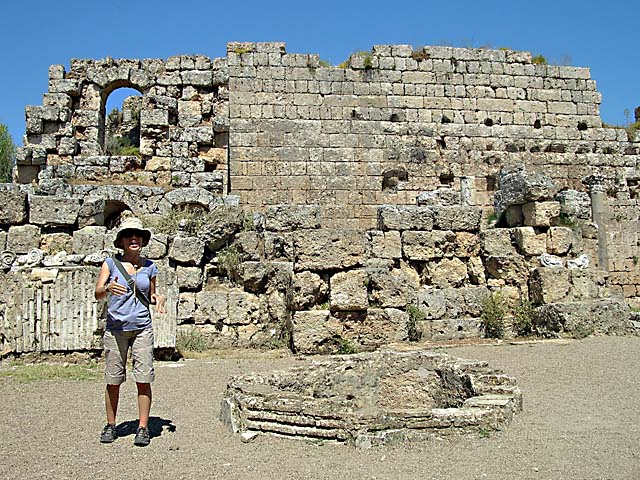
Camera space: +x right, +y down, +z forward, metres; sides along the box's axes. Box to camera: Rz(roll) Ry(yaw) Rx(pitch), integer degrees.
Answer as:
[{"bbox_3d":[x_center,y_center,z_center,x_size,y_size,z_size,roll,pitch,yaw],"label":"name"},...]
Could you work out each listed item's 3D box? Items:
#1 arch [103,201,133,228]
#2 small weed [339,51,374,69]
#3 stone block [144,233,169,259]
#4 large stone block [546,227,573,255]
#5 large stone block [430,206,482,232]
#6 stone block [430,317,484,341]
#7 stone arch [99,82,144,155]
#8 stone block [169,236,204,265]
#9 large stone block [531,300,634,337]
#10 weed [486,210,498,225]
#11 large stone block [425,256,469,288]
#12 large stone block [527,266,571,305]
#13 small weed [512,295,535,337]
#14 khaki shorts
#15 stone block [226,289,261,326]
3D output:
[{"bbox_3d":[-2.880,-0.361,9.620,0.434,0.424,0.450,-1,1,-13],"label":"arch"},{"bbox_3d":[0.704,-3.495,12.900,0.630,0.310,0.350,0,1,-11],"label":"small weed"},{"bbox_3d":[-2.095,0.082,8.400,0.350,0.310,0.380,0,2,-10],"label":"stone block"},{"bbox_3d":[3.725,0.007,10.550,0.370,0.420,0.450,0,1,-11],"label":"large stone block"},{"bbox_3d":[1.919,-0.294,9.835,0.807,0.368,0.480,-1,1,-13],"label":"large stone block"},{"bbox_3d":[1.855,1.237,9.250,0.750,0.270,0.400,0,2,-10],"label":"stone block"},{"bbox_3d":[-4.110,-2.570,13.850,0.899,1.472,0.700,0,0,-8],"label":"stone arch"},{"bbox_3d":[-1.695,0.133,8.450,0.430,0.330,0.420,0,2,-10],"label":"stone block"},{"bbox_3d":[4.008,1.191,10.200,1.240,0.464,0.650,0,1,-11],"label":"large stone block"},{"bbox_3d":[2.640,-0.344,10.185,0.183,0.214,0.170,0,0,-8],"label":"weed"},{"bbox_3d":[1.842,0.473,9.690,0.629,0.458,0.480,0,0,-8],"label":"large stone block"},{"bbox_3d":[3.277,0.641,9.555,0.470,0.513,0.420,-1,1,-13],"label":"large stone block"},{"bbox_3d":[2.979,1.130,9.750,0.280,0.550,0.270,0,1,-11],"label":"small weed"},{"bbox_3d":[-1.475,0.883,5.150,0.380,0.440,0.270,0,1,-11],"label":"khaki shorts"},{"bbox_3d":[-1.061,0.920,9.288,0.488,0.455,0.420,0,0,-9],"label":"stone block"}]

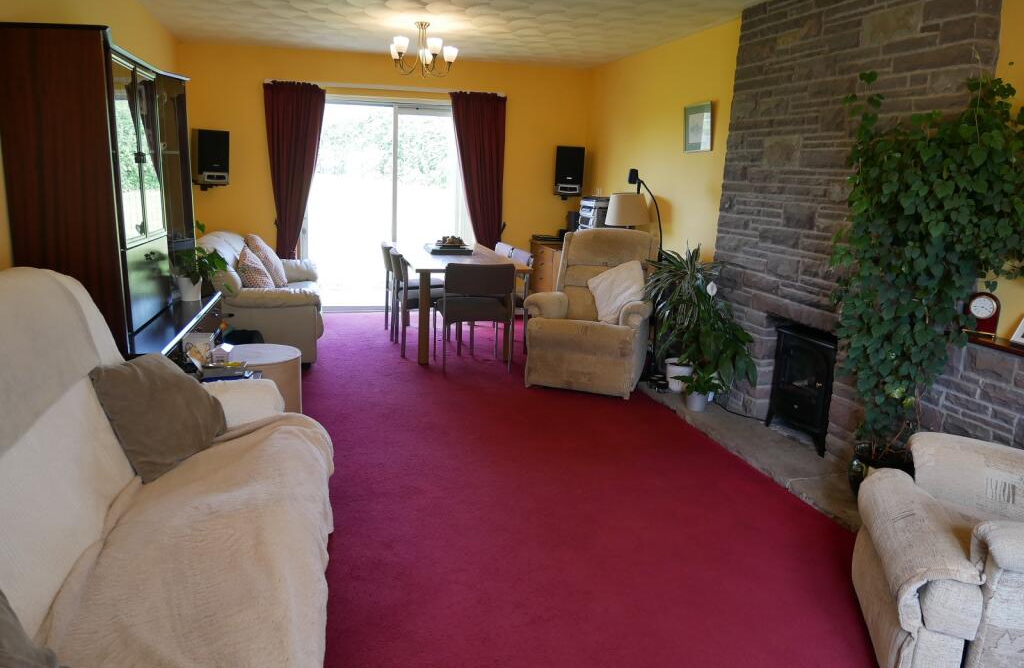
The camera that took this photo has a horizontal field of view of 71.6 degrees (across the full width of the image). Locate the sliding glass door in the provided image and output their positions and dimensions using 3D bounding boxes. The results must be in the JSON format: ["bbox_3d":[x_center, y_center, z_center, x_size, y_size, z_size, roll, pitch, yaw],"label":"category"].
[{"bbox_3d":[-1.209,-1.274,7.255,1.870,2.100,0.100,-2,12,-14],"label":"sliding glass door"}]

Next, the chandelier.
[{"bbox_3d":[-0.666,-2.068,5.189,0.510,0.370,0.510,-2,13,-16],"label":"chandelier"}]

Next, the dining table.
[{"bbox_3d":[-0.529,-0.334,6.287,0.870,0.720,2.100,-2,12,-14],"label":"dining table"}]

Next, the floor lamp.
[{"bbox_3d":[0.849,-0.363,4.828,0.380,1.452,0.280,-5,14,-27],"label":"floor lamp"}]

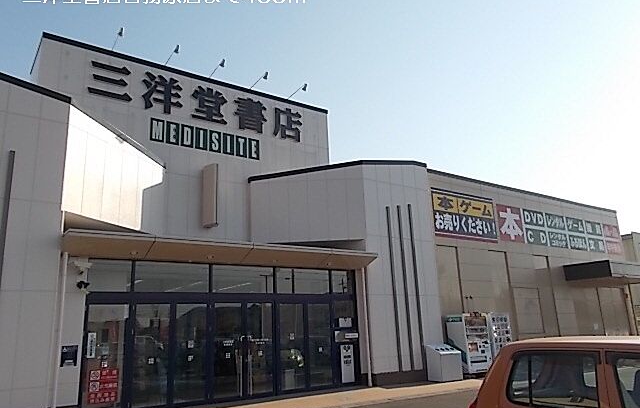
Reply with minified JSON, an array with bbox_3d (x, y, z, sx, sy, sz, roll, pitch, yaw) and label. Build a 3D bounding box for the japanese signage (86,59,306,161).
[{"bbox_3d":[-3.353,-2.540,14.472,6.760,2.030,0.170,8,-18,-34],"label":"japanese signage"}]

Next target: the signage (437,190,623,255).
[{"bbox_3d":[9.842,1.136,21.021,14.150,1.830,0.100,8,-18,-34],"label":"signage"}]

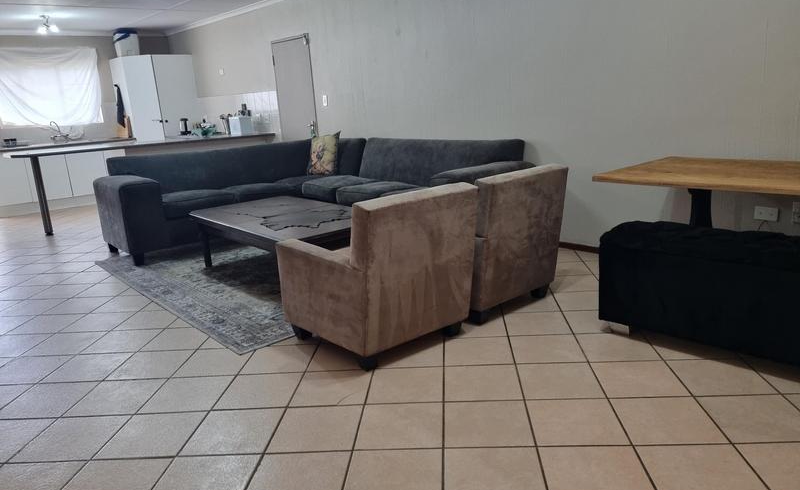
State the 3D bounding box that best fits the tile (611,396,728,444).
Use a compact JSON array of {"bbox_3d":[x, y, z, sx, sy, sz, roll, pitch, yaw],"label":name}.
[{"bbox_3d":[1.022,0.674,2.312,0.331,0.010,0.331,-3,14,5],"label":"tile"}]

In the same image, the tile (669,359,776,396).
[{"bbox_3d":[1.368,0.563,2.571,0.331,0.010,0.331,-3,14,5],"label":"tile"}]

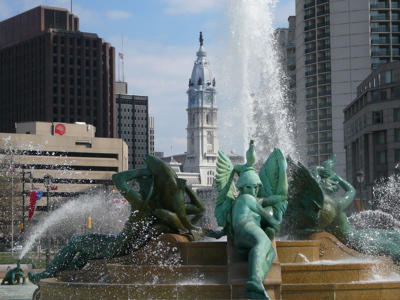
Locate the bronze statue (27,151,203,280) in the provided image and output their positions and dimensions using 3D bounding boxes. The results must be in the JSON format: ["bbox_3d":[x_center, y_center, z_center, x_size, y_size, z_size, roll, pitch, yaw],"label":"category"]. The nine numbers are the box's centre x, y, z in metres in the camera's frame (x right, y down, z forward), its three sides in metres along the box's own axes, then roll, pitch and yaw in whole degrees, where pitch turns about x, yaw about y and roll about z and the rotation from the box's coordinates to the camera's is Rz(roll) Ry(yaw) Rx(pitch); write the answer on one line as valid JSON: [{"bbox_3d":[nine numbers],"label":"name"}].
[{"bbox_3d":[-2.279,1.705,25.396,4.600,2.950,2.300,-3,-5,30],"label":"bronze statue"}]

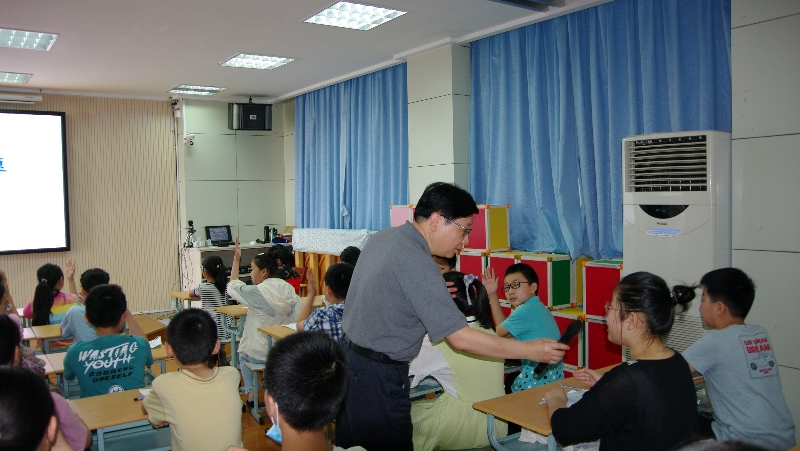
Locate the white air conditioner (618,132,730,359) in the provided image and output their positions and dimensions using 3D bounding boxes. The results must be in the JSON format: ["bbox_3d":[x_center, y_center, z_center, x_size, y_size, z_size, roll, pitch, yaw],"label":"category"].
[{"bbox_3d":[1.717,0.372,3.642,0.380,1.820,0.560,-4,4,-36],"label":"white air conditioner"}]

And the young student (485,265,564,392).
[{"bbox_3d":[0.573,0.793,3.074,0.580,1.210,0.430,1,4,30],"label":"young student"}]

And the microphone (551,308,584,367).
[{"bbox_3d":[0.563,0.437,2.125,0.050,0.270,0.050,36,11,0],"label":"microphone"}]

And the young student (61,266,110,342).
[{"bbox_3d":[-1.889,0.827,3.743,0.420,1.181,0.600,-4,4,-35],"label":"young student"}]

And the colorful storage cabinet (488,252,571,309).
[{"bbox_3d":[0.990,0.400,4.590,0.275,0.370,0.660,-3,4,-35],"label":"colorful storage cabinet"}]

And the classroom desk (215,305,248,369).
[{"bbox_3d":[-1.048,0.993,4.595,0.600,0.725,0.400,-3,4,-35],"label":"classroom desk"}]

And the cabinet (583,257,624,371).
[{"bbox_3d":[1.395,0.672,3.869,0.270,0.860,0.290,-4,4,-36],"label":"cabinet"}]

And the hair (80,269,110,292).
[{"bbox_3d":[-1.893,0.336,3.707,0.165,0.155,0.185,-4,5,-40],"label":"hair"}]

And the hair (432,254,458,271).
[{"bbox_3d":[0.281,0.233,3.870,0.180,0.160,0.200,1,4,41],"label":"hair"}]

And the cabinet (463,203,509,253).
[{"bbox_3d":[0.684,0.010,4.693,0.260,0.355,0.290,-4,4,-36],"label":"cabinet"}]

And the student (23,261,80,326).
[{"bbox_3d":[-2.550,0.832,4.406,0.430,1.128,0.600,-3,4,-32],"label":"student"}]

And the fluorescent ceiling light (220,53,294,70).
[{"bbox_3d":[-1.458,-1.687,6.091,0.590,0.080,0.590,-4,4,-35],"label":"fluorescent ceiling light"}]

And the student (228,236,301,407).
[{"bbox_3d":[-0.987,0.693,4.271,0.570,1.240,0.430,2,5,44],"label":"student"}]

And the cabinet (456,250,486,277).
[{"bbox_3d":[0.690,0.382,5.014,0.275,0.370,0.325,-3,4,-35],"label":"cabinet"}]

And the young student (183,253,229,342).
[{"bbox_3d":[-1.580,0.765,4.990,0.370,1.050,0.560,-4,5,-40],"label":"young student"}]

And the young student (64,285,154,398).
[{"bbox_3d":[-1.423,0.864,2.915,0.430,1.186,0.580,-3,4,-35],"label":"young student"}]

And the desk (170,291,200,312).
[{"bbox_3d":[-1.635,0.966,5.290,0.600,0.750,0.400,-4,4,-35],"label":"desk"}]

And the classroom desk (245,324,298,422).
[{"bbox_3d":[-0.535,0.981,3.862,0.600,0.700,0.410,-4,4,-36],"label":"classroom desk"}]

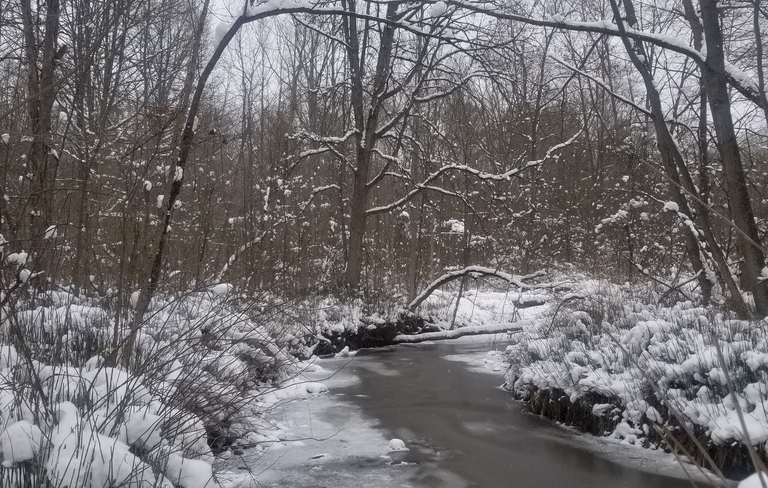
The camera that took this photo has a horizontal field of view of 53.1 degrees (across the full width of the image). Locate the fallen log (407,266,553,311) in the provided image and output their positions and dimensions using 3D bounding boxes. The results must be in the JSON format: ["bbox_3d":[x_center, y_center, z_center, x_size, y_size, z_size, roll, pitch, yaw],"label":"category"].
[{"bbox_3d":[2.148,0.981,16.950,3.314,0.930,0.600,0,0,-12],"label":"fallen log"}]

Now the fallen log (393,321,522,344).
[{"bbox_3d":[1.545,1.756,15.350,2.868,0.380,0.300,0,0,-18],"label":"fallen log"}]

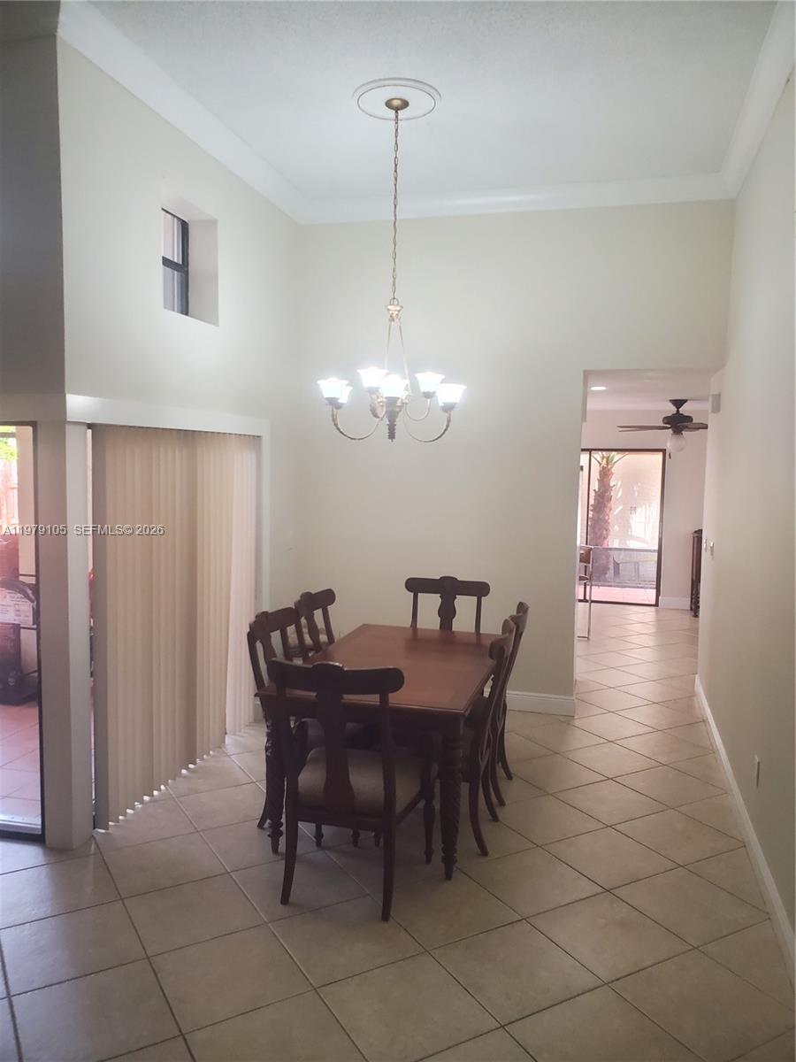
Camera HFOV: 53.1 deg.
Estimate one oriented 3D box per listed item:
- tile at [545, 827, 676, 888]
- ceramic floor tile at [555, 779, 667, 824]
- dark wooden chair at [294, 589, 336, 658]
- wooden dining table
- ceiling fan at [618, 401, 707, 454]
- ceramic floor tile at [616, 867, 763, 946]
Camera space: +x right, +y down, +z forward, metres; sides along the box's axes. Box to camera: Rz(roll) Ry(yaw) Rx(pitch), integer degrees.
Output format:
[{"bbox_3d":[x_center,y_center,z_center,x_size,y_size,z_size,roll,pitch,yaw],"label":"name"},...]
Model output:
[{"bbox_3d":[0.988,1.520,3.727,0.448,0.010,0.448,-2,5,-30],"label":"tile"},{"bbox_3d":[1.157,1.467,4.340,0.452,0.010,0.452,-2,6,-30],"label":"ceramic floor tile"},{"bbox_3d":[-0.248,0.887,4.701,0.612,1.036,0.566,2,5,17],"label":"dark wooden chair"},{"bbox_3d":[0.028,1.066,4.305,0.965,0.766,1.640,2,5,15],"label":"wooden dining table"},{"bbox_3d":[2.743,-1.021,7.800,1.320,0.520,1.320,2,5,15],"label":"ceiling fan"},{"bbox_3d":[1.204,1.540,3.301,0.449,0.010,0.449,-2,5,-30],"label":"ceramic floor tile"}]

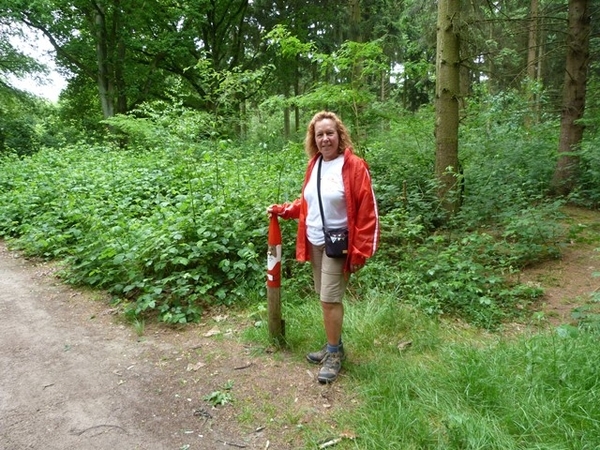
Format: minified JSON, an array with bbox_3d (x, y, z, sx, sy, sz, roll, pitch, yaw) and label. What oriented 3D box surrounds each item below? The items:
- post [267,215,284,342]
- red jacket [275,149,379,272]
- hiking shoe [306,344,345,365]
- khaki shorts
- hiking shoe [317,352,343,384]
[{"bbox_3d":[-0.176,0.418,3.144,0.100,0.950,0.100,0,9,0],"label":"post"},{"bbox_3d":[0.155,-0.109,2.797,0.670,0.750,0.360,5,10,28],"label":"red jacket"},{"bbox_3d":[0.172,0.883,3.025,0.275,0.115,0.110,-4,10,-22],"label":"hiking shoe"},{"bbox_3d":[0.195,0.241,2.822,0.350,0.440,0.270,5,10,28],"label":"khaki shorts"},{"bbox_3d":[0.188,0.907,2.837,0.110,0.120,0.280,3,9,18],"label":"hiking shoe"}]

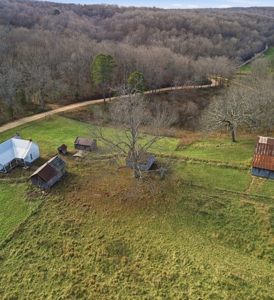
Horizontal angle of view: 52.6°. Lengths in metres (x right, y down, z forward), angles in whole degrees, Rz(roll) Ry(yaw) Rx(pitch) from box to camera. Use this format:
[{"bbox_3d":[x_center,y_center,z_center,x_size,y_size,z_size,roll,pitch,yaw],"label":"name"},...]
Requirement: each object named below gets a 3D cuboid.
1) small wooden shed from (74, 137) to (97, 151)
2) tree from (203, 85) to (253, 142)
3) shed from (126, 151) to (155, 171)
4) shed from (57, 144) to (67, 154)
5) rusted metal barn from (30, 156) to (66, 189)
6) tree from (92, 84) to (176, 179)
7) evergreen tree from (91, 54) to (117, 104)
[{"bbox_3d":[-16.149,-2.144,88.240,5.605,3.491,4.142,8,27,17],"label":"small wooden shed"},{"bbox_3d":[30.604,-11.371,89.114,14.500,19.310,14.500,0,26,0],"label":"tree"},{"bbox_3d":[1.150,2.393,78.966,6.494,3.466,6.500,10,28,20],"label":"shed"},{"bbox_3d":[-22.880,-0.161,85.513,2.100,2.317,2.000,8,27,16],"label":"shed"},{"bbox_3d":[-22.573,5.579,71.553,5.300,4.237,8.480,8,27,16],"label":"rusted metal barn"},{"bbox_3d":[-0.555,-3.654,67.396,19.000,24.480,19.000,0,26,0],"label":"tree"},{"bbox_3d":[-14.814,-31.618,126.613,10.500,22.830,10.500,0,26,0],"label":"evergreen tree"}]

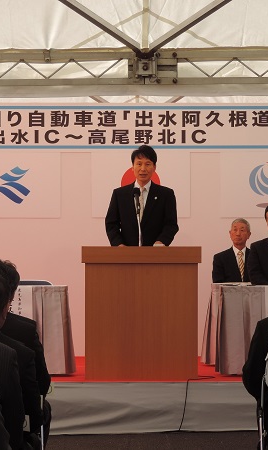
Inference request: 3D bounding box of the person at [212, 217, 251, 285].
[{"bbox_3d":[0.891,0.563,22.700,0.500,1.240,0.780,0,-1,0],"label":"person"}]

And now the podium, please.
[{"bbox_3d":[0.056,0.661,20.200,0.885,0.990,0.500,0,-1,0],"label":"podium"}]

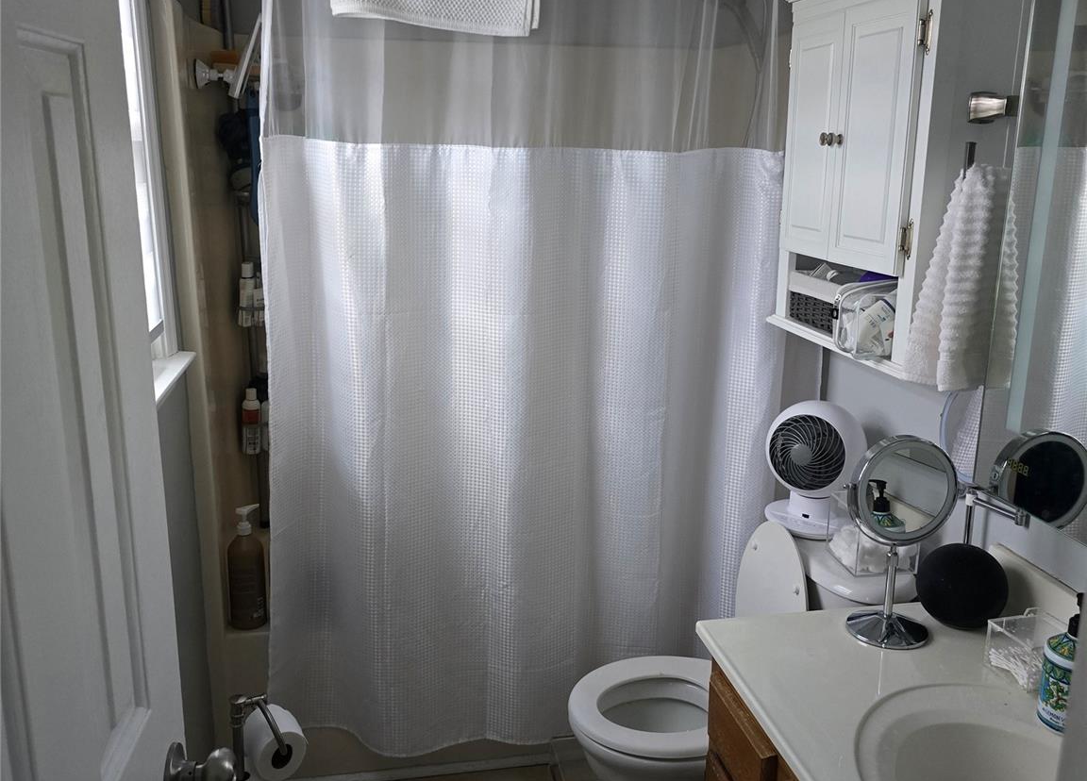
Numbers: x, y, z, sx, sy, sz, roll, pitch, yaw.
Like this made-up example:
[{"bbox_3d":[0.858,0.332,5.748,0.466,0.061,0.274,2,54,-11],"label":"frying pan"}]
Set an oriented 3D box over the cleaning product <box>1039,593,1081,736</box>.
[{"bbox_3d":[0.711,0.352,1.272,0.080,0.195,0.081,-11,18,-41],"label":"cleaning product"}]

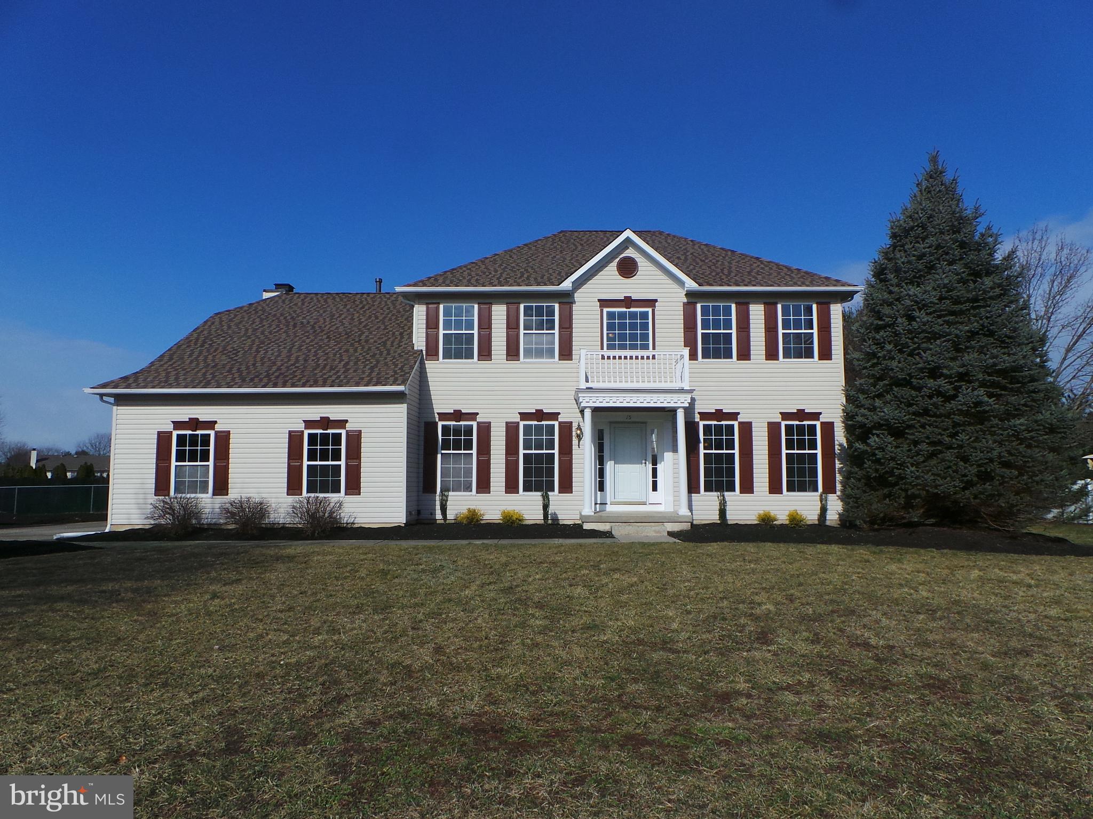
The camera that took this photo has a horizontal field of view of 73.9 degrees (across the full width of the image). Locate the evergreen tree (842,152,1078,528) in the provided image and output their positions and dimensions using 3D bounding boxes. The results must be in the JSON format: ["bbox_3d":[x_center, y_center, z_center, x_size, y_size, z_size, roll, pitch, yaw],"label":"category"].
[{"bbox_3d":[9.425,-1.657,16.943,5.250,8.920,5.200,0,-5,0],"label":"evergreen tree"}]

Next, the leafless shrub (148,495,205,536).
[{"bbox_3d":[-8.050,2.304,15.824,1.260,0.860,1.180,0,-5,0],"label":"leafless shrub"}]

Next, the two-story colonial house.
[{"bbox_3d":[-1.280,-1.207,21.622,18.240,8.850,10.300,0,-5,0],"label":"two-story colonial house"}]

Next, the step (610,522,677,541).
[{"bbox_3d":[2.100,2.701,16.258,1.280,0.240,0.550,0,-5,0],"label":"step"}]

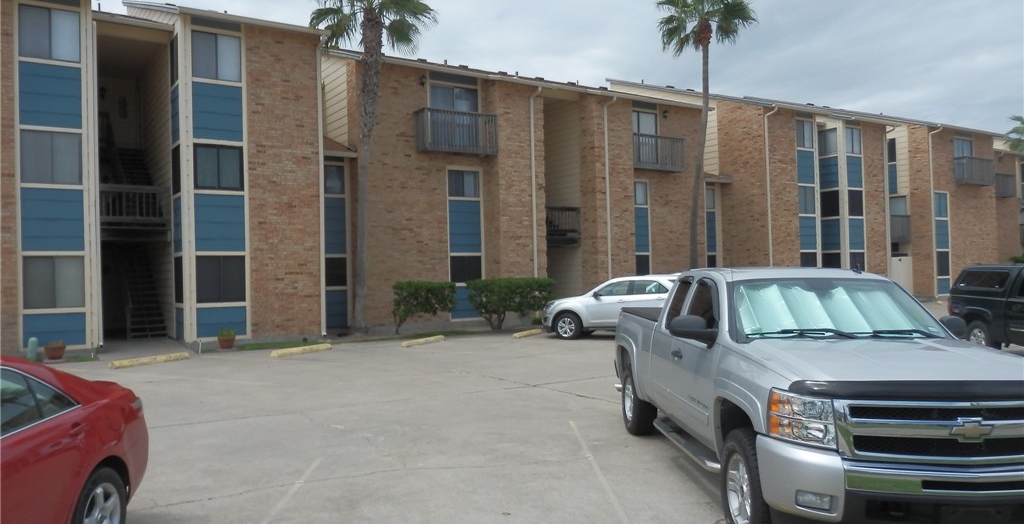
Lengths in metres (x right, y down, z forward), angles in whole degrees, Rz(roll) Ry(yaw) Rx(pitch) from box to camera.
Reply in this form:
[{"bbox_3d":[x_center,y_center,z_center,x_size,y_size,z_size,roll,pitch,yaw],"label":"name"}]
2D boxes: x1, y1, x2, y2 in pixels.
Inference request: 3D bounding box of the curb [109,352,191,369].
[{"bbox_3d":[-7.925,2.148,16.214,0.180,0.140,1.820,-2,-1,32],"label":"curb"}]

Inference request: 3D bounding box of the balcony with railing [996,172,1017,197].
[{"bbox_3d":[28.593,-4.423,43.496,2.650,1.340,0.764,-1,-1,-33],"label":"balcony with railing"}]

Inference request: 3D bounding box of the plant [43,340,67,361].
[{"bbox_3d":[-9.804,1.886,15.870,0.466,0.389,0.466,-1,-1,-33],"label":"plant"}]

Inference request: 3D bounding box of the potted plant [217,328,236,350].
[{"bbox_3d":[-6.855,1.851,17.778,0.450,0.489,0.450,-1,-1,-33],"label":"potted plant"}]

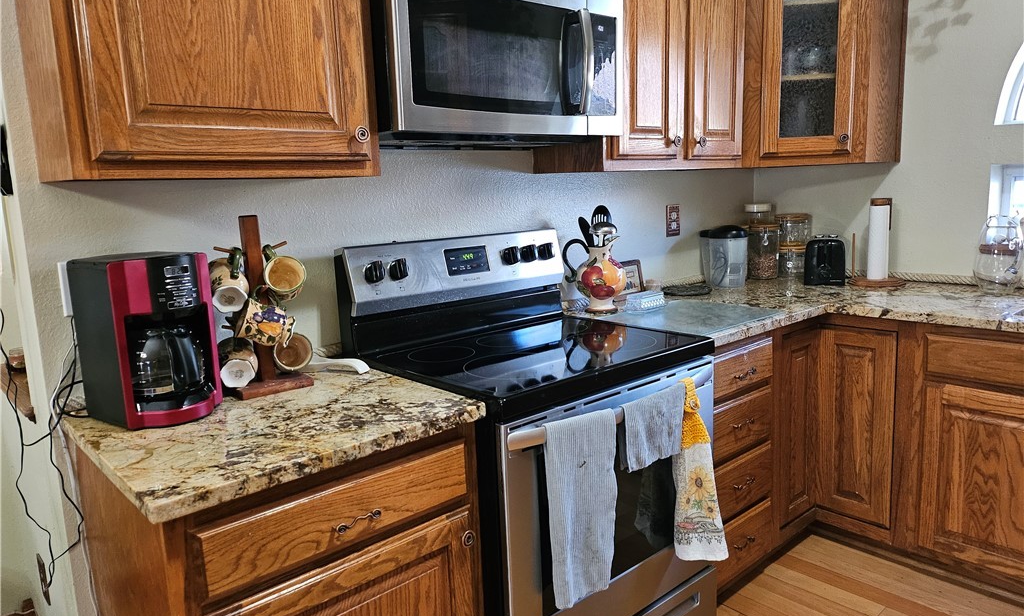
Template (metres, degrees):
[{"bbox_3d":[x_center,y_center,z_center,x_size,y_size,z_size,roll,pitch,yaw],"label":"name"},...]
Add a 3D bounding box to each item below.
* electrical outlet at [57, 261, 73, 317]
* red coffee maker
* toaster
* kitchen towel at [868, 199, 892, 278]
[{"bbox_3d":[-0.913,-0.043,1.503,0.072,0.115,0.010,-10,12,-41],"label":"electrical outlet"},{"bbox_3d":[-0.732,0.056,1.445,0.224,0.318,0.195,5,12,38],"label":"red coffee maker"},{"bbox_3d":[1.290,-0.205,2.933,0.154,0.188,0.250,1,10,21],"label":"toaster"},{"bbox_3d":[1.434,-0.268,2.775,0.083,0.316,0.083,2,10,27],"label":"kitchen towel"}]

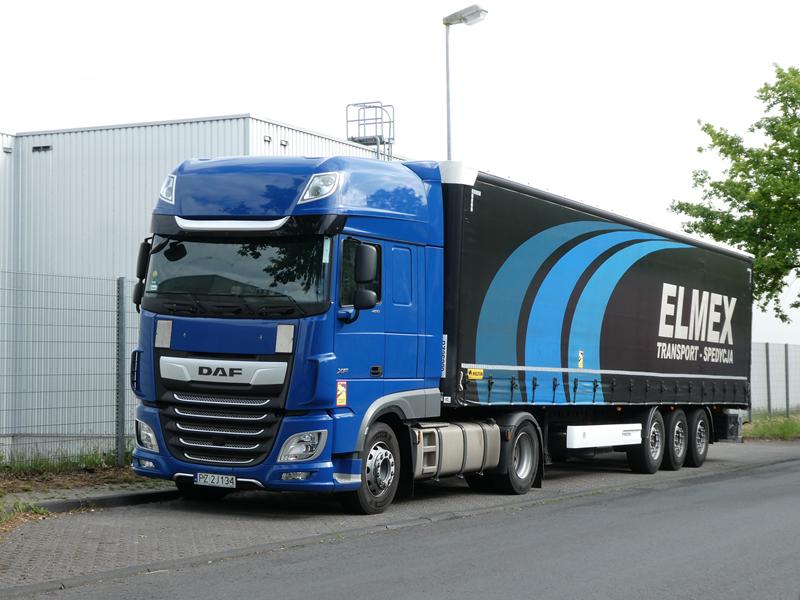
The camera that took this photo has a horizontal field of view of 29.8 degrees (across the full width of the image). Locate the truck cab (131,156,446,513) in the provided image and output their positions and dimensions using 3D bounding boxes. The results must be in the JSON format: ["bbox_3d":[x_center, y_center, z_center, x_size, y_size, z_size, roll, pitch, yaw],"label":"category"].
[{"bbox_3d":[-1.226,0.319,16.648,2.720,3.920,2.620,2,-3,28],"label":"truck cab"}]

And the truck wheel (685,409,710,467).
[{"bbox_3d":[5.231,2.459,26.913,0.380,1.040,1.040,2,-3,28],"label":"truck wheel"}]

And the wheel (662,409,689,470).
[{"bbox_3d":[4.629,2.385,25.759,0.380,1.040,1.040,2,-3,28],"label":"wheel"}]

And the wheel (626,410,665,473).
[{"bbox_3d":[4.028,2.311,24.605,0.380,1.040,1.040,2,-3,28],"label":"wheel"}]

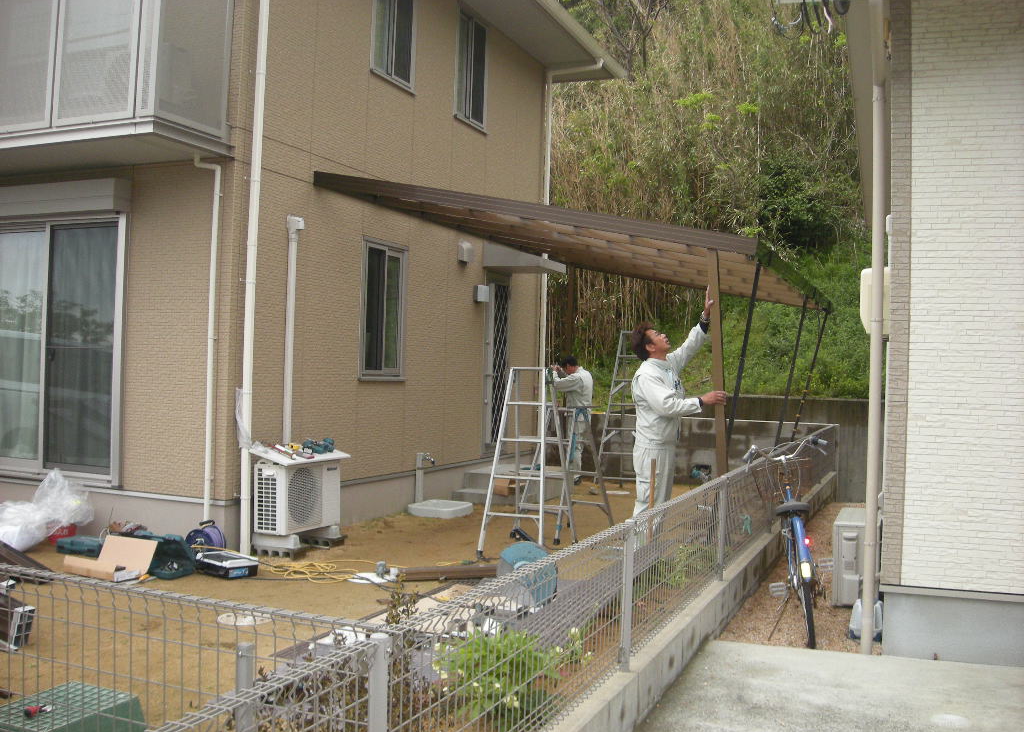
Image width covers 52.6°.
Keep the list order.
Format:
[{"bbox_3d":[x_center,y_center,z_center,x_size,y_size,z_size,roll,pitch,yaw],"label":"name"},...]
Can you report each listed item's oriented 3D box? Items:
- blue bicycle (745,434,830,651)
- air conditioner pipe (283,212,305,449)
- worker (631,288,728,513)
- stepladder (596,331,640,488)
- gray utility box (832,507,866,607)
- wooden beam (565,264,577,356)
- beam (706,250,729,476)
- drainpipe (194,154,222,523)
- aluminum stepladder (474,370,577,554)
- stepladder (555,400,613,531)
[{"bbox_3d":[1.670,1.001,6.097,0.550,1.040,1.780,-6,-2,11],"label":"blue bicycle"},{"bbox_3d":[-1.829,-0.220,8.681,0.090,2.100,0.110,1,-1,23],"label":"air conditioner pipe"},{"bbox_3d":[1.247,0.438,7.796,0.680,2.050,0.500,2,-1,14],"label":"worker"},{"bbox_3d":[1.404,0.560,12.095,0.620,1.950,1.250,2,-1,19],"label":"stepladder"},{"bbox_3d":[2.404,1.322,7.120,0.290,0.540,0.800,1,-1,22],"label":"gray utility box"},{"bbox_3d":[0.750,0.071,13.784,0.090,2.850,0.090,1,-1,22],"label":"wooden beam"},{"bbox_3d":[1.550,0.313,7.687,0.070,2.330,0.070,-2,-1,22],"label":"beam"},{"bbox_3d":[-2.328,-0.123,7.938,0.160,3.000,0.150,1,-1,23],"label":"drainpipe"},{"bbox_3d":[0.123,0.743,8.042,0.530,1.420,0.880,1,-1,21],"label":"aluminum stepladder"},{"bbox_3d":[0.473,0.918,8.991,0.500,1.110,0.760,1,-1,32],"label":"stepladder"}]

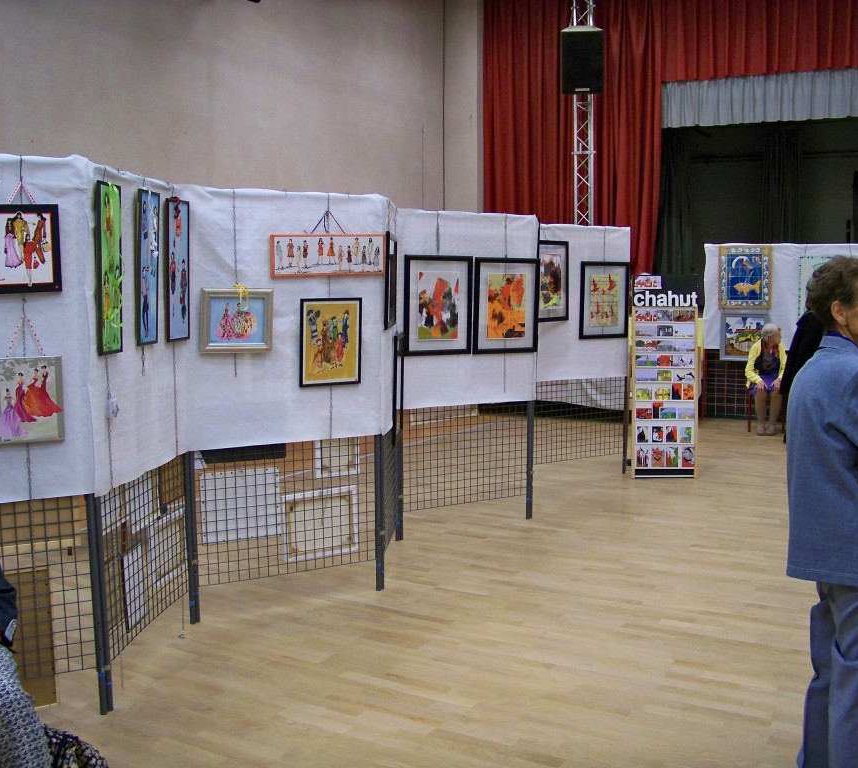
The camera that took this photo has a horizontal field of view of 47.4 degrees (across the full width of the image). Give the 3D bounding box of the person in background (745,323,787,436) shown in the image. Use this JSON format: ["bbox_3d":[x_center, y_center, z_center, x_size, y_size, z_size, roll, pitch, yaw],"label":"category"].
[{"bbox_3d":[3.614,-0.083,10.448,0.450,1.170,0.720,3,6,19],"label":"person in background"}]

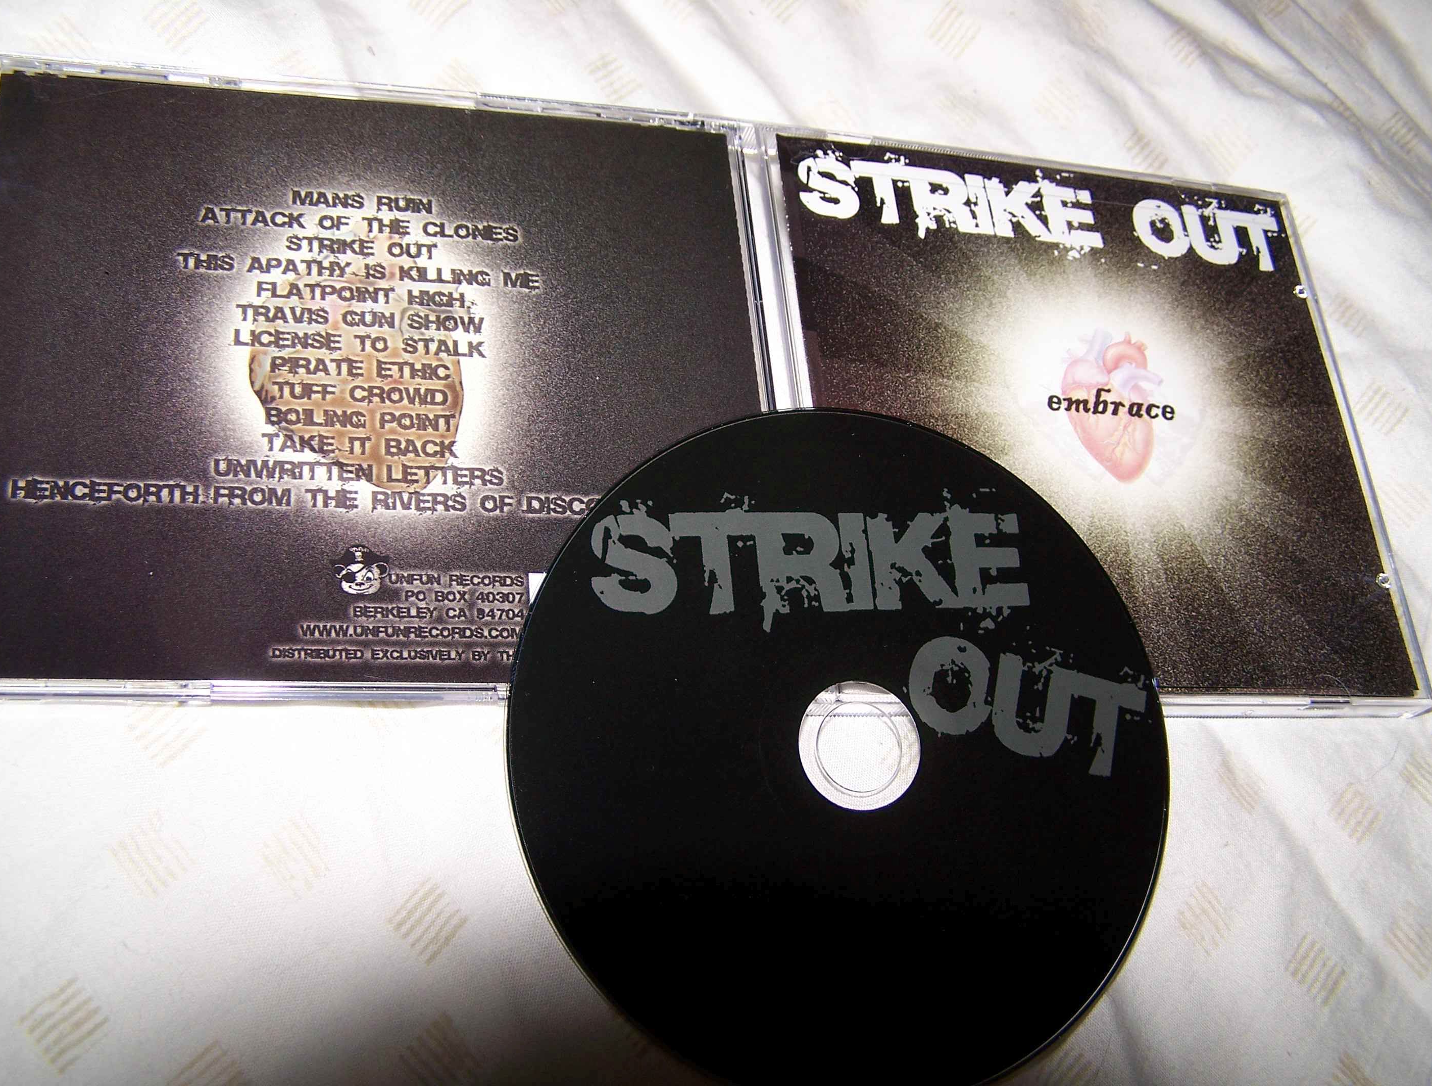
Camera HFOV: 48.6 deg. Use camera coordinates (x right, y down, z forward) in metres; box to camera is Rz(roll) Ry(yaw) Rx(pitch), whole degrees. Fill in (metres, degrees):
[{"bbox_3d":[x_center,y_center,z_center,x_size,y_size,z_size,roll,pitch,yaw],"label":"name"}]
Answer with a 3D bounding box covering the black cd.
[{"bbox_3d":[0.024,0.034,0.271,0.120,0.002,0.120,8,73,-15],"label":"black cd"}]

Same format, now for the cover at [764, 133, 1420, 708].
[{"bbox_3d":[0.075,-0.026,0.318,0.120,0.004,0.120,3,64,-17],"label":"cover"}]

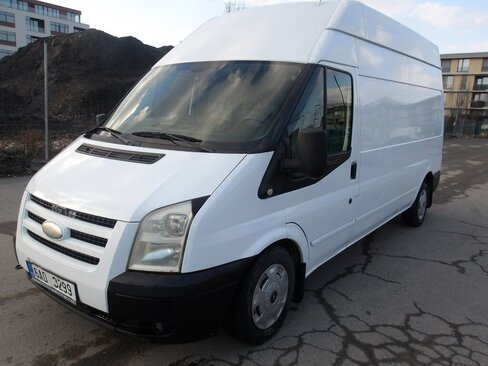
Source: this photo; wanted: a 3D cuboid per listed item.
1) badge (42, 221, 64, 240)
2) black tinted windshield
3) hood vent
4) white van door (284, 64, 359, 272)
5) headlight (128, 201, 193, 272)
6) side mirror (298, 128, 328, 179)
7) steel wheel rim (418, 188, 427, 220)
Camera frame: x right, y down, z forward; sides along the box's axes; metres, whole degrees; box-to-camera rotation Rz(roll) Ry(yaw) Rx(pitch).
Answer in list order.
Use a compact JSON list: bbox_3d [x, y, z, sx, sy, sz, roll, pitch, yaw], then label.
[{"bbox_3d":[-1.086,0.268,2.163,0.200,0.100,0.025,9,-1,37],"label":"badge"},{"bbox_3d":[-0.373,-0.572,2.918,1.660,0.200,0.960,9,56,37],"label":"black tinted windshield"},{"bbox_3d":[-0.883,-0.201,2.611,0.840,0.035,0.150,9,27,37],"label":"hood vent"},{"bbox_3d":[0.554,-0.138,2.713,0.210,1.520,1.090,9,13,37],"label":"white van door"},{"bbox_3d":[-0.405,0.269,1.957,0.340,0.400,0.310,5,11,20],"label":"headlight"},{"bbox_3d":[0.404,-0.170,2.224,0.190,0.300,0.130,9,13,37],"label":"side mirror"},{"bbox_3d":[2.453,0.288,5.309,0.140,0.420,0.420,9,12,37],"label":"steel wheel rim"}]

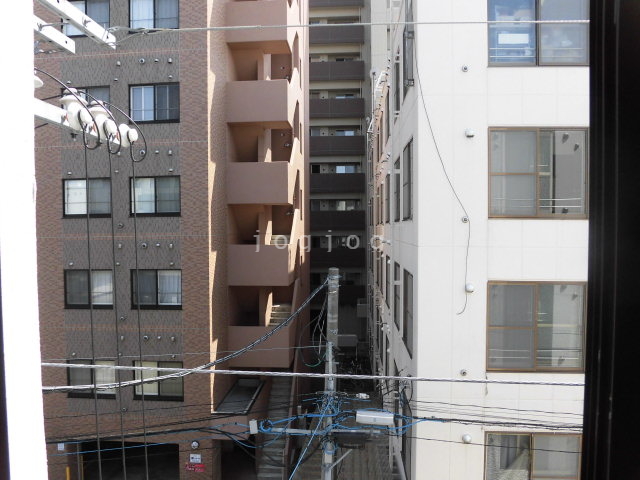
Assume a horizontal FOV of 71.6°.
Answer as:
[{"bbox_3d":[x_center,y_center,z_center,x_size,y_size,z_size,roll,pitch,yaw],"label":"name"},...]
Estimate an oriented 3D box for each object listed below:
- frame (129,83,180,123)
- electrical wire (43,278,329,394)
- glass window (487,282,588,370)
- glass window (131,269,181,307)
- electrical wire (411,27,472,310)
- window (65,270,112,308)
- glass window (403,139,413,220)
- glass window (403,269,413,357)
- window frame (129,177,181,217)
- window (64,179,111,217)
[{"bbox_3d":[-4.947,-4.089,13.326,1.568,1.200,0.120,0,2,5],"label":"frame"},{"bbox_3d":[-1.400,1.270,6.350,0.120,1.050,4.500,1,2,43],"label":"electrical wire"},{"bbox_3d":[3.742,1.503,7.716,1.638,1.562,0.120,0,2,3],"label":"glass window"},{"bbox_3d":[-5.133,1.556,13.941,1.637,1.261,0.120,0,2,4],"label":"glass window"},{"bbox_3d":[2.170,-1.193,7.909,1.023,5.080,0.120,0,2,3],"label":"electrical wire"},{"bbox_3d":[-7.349,1.567,14.108,1.626,1.261,0.120,0,2,4],"label":"window"},{"bbox_3d":[1.884,-1.219,9.357,0.120,1.626,1.826,0,2,5],"label":"glass window"},{"bbox_3d":[1.889,1.518,9.412,0.120,1.676,1.782,0,2,5],"label":"glass window"},{"bbox_3d":[-5.139,-1.358,13.861,1.637,1.247,0.120,0,2,4],"label":"window frame"},{"bbox_3d":[-7.124,-1.284,13.639,1.524,1.215,0.120,0,2,5],"label":"window"}]

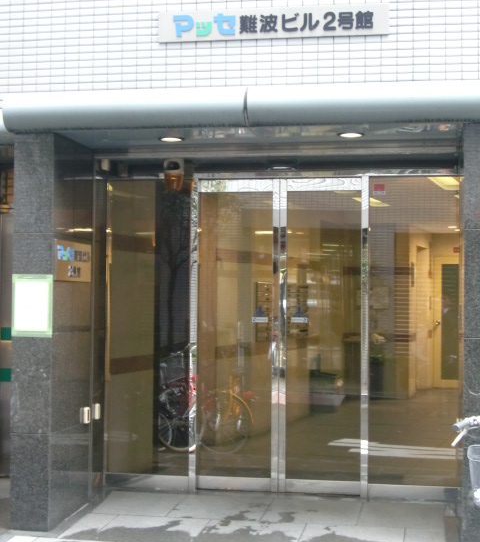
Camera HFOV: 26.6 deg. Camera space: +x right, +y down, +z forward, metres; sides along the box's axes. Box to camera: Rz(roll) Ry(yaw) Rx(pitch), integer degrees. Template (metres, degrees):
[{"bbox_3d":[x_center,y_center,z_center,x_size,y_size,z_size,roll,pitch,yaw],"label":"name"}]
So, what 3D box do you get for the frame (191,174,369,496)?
[{"bbox_3d":[0.261,0.427,6.975,1.230,2.214,0.100,0,-1,11],"label":"frame"}]

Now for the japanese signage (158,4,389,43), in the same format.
[{"bbox_3d":[0.206,-1.593,6.541,1.498,0.203,0.040,0,-1,11],"label":"japanese signage"}]

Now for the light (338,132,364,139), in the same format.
[{"bbox_3d":[0.678,-0.823,6.187,0.155,0.030,0.155,0,-1,11],"label":"light"}]

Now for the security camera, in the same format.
[{"bbox_3d":[-0.450,-0.657,6.924,0.133,0.218,0.130,0,-1,11],"label":"security camera"}]

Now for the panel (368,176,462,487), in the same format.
[{"bbox_3d":[1.162,0.394,6.806,0.599,2.066,0.035,0,-1,11],"label":"panel"}]

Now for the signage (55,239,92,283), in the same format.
[{"bbox_3d":[-1.066,-0.056,6.495,0.020,0.250,0.648,0,-1,11],"label":"signage"}]

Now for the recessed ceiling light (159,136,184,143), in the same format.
[{"bbox_3d":[-0.431,-0.827,6.410,0.164,0.030,0.164,1,-1,0],"label":"recessed ceiling light"}]

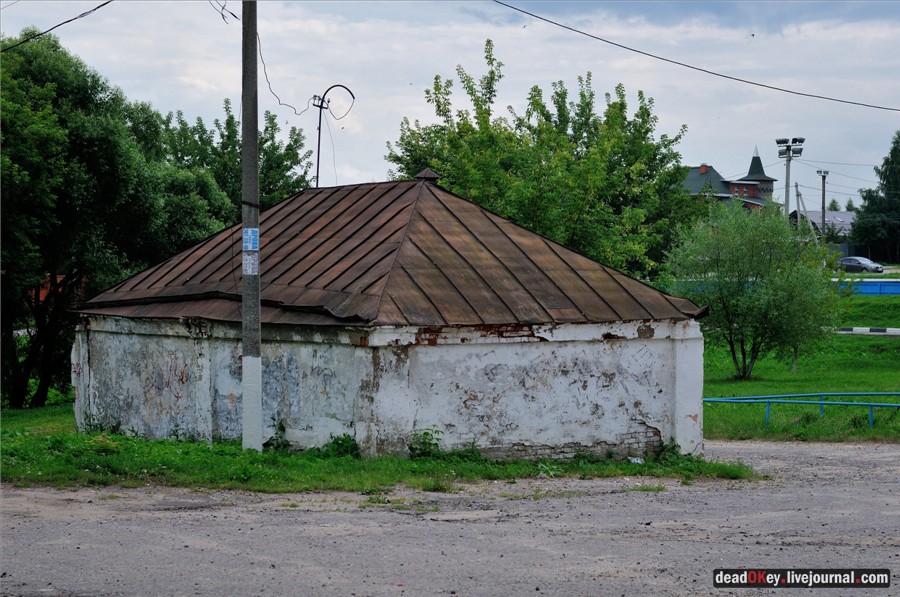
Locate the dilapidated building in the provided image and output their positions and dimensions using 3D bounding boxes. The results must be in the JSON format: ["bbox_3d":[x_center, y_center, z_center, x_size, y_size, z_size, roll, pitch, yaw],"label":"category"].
[{"bbox_3d":[-1.509,0.181,32.701,6.300,4.500,10.900,-1,1,-33],"label":"dilapidated building"}]

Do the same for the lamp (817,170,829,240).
[{"bbox_3d":[32.833,-5.994,165.000,1.050,10.400,0.700,0,1,12],"label":"lamp"}]

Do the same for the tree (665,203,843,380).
[{"bbox_3d":[8.593,-0.198,53.000,4.950,5.000,4.700,0,1,0],"label":"tree"}]

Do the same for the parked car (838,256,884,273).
[{"bbox_3d":[39.128,-3.204,178.000,4.550,1.460,1.780,0,1,44],"label":"parked car"}]

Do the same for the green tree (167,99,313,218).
[{"bbox_3d":[-6.447,-1.883,56.000,5.000,8.200,5.000,0,1,0],"label":"green tree"}]

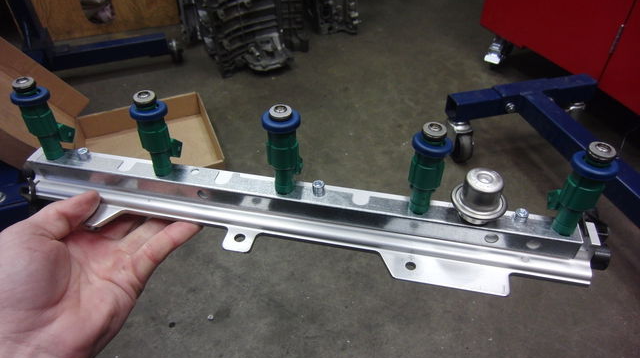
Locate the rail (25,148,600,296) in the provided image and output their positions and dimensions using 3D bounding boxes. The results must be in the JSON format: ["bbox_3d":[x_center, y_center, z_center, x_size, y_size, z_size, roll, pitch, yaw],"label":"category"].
[{"bbox_3d":[-0.025,0.025,0.302,0.408,0.027,0.058,8,37,9],"label":"rail"}]

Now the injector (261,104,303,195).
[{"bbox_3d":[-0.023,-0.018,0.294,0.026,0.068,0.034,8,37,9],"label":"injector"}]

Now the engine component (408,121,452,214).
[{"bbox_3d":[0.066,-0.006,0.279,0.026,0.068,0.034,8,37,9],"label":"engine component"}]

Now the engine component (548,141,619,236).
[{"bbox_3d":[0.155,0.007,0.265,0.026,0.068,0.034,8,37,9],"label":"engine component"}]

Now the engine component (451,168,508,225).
[{"bbox_3d":[0.100,0.013,0.280,0.035,0.034,0.035,8,37,9],"label":"engine component"}]

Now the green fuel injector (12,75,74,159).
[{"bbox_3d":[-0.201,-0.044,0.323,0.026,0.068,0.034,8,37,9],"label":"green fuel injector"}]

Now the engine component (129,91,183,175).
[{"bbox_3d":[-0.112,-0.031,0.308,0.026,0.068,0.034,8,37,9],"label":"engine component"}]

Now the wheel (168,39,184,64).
[{"bbox_3d":[-0.453,-0.401,1.400,0.042,0.088,0.070,-15,41,-15],"label":"wheel"}]

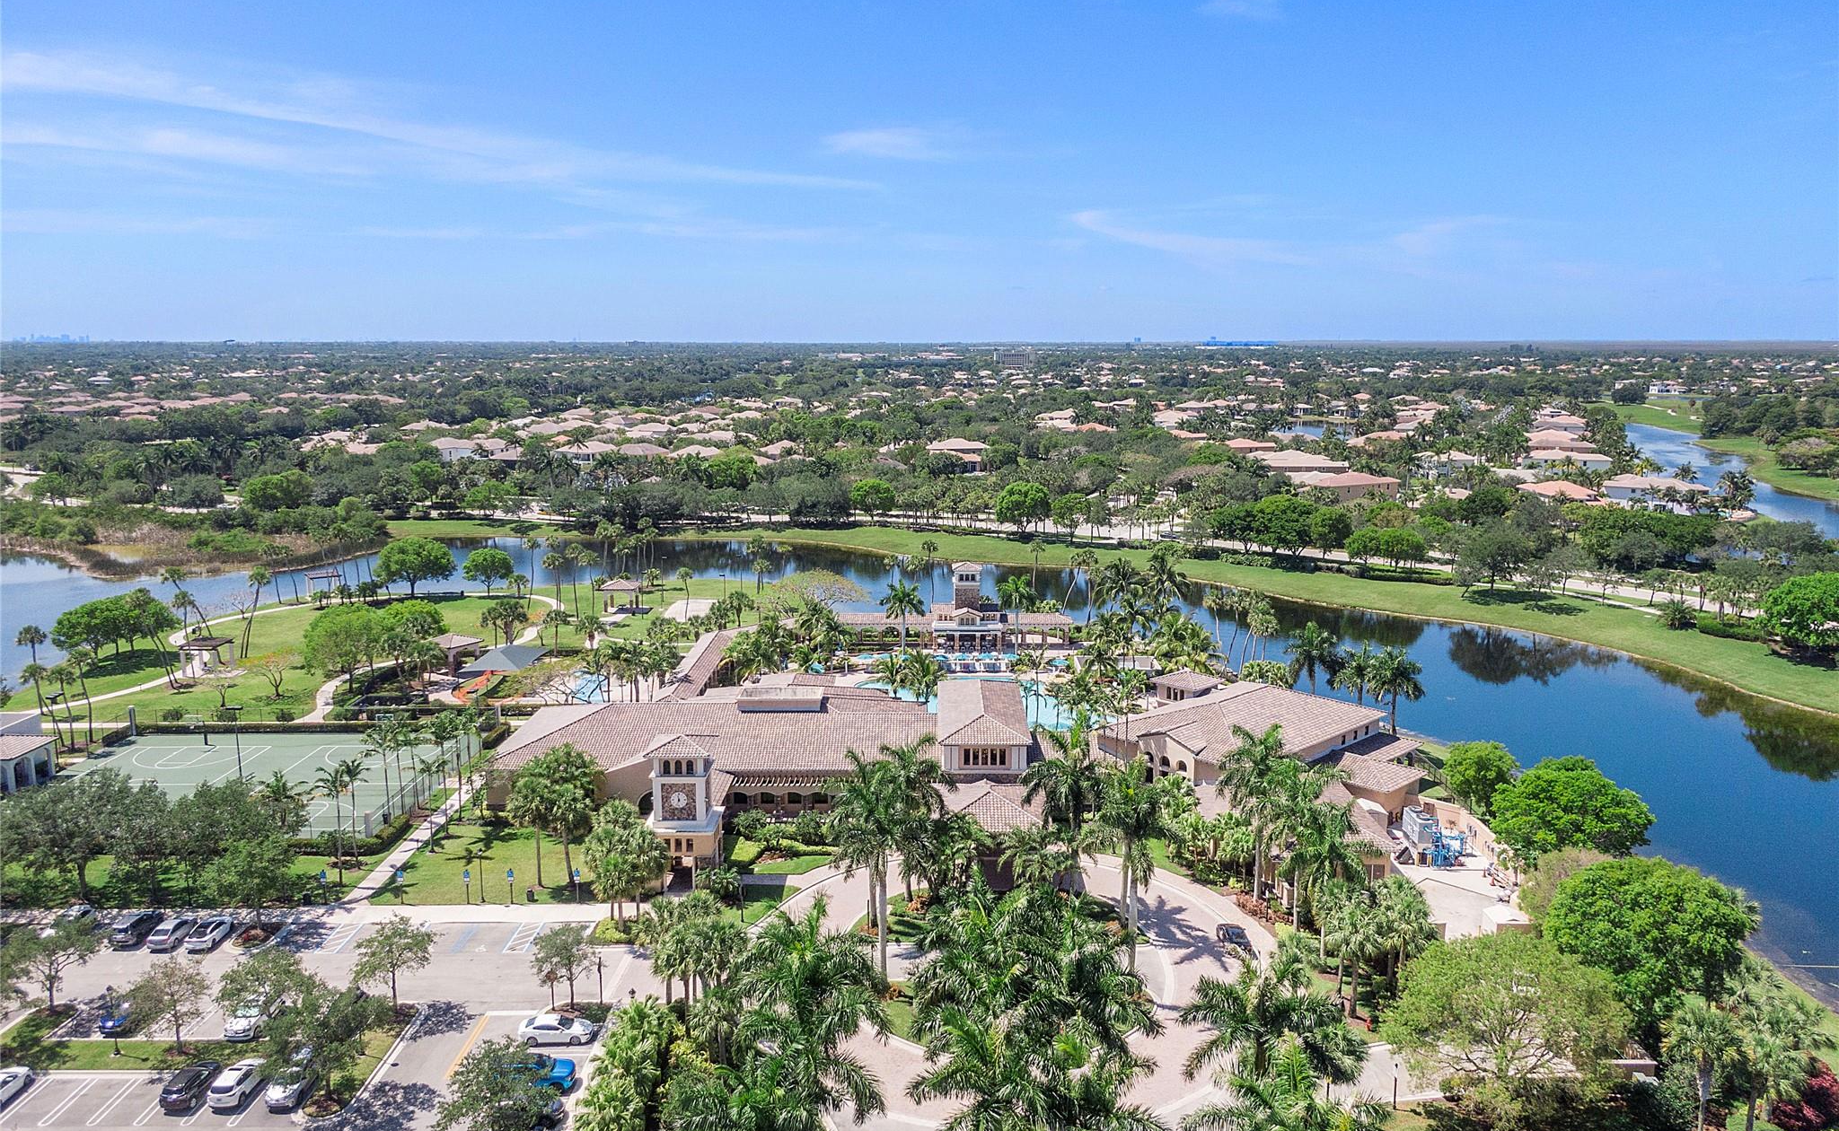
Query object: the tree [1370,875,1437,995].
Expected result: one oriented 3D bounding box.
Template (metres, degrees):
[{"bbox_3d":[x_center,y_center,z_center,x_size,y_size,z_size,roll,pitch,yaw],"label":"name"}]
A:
[{"bbox_3d":[34.025,25.915,89.552,4.600,8.540,4.600,0,10,0],"label":"tree"}]

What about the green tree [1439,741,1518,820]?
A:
[{"bbox_3d":[52.691,20.344,120.249,7.310,7.660,7.310,0,10,0],"label":"green tree"}]

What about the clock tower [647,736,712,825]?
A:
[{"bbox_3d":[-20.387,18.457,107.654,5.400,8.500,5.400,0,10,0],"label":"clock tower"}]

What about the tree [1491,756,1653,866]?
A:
[{"bbox_3d":[55.700,21.539,109.188,13.600,10.200,12.800,0,10,0],"label":"tree"}]

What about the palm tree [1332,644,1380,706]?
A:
[{"bbox_3d":[51.900,14.190,150.336,5.800,10.200,5.800,0,10,0],"label":"palm tree"}]

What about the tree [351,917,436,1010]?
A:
[{"bbox_3d":[-35.847,27.203,86.857,5.800,6.900,5.800,0,10,0],"label":"tree"}]

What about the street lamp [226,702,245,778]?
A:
[{"bbox_3d":[-70.250,18.535,130.911,1.950,8.460,0.550,0,10,0],"label":"street lamp"}]

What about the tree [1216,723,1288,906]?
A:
[{"bbox_3d":[27.500,20.228,103.163,6.200,14.900,6.200,0,10,0],"label":"tree"}]

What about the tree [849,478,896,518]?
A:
[{"bbox_3d":[-11.724,-16.211,315.488,11.720,10.980,11.720,0,10,0],"label":"tree"}]

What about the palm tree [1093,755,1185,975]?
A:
[{"bbox_3d":[15.159,21.980,88.803,6.500,16.500,6.500,0,10,0],"label":"palm tree"}]

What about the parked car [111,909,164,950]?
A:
[{"bbox_3d":[-60.000,27.849,97.972,1.900,1.720,4.700,0,10,-2],"label":"parked car"}]

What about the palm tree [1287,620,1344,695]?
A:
[{"bbox_3d":[48.285,12.247,155.971,7.280,11.040,7.280,0,10,0],"label":"palm tree"}]

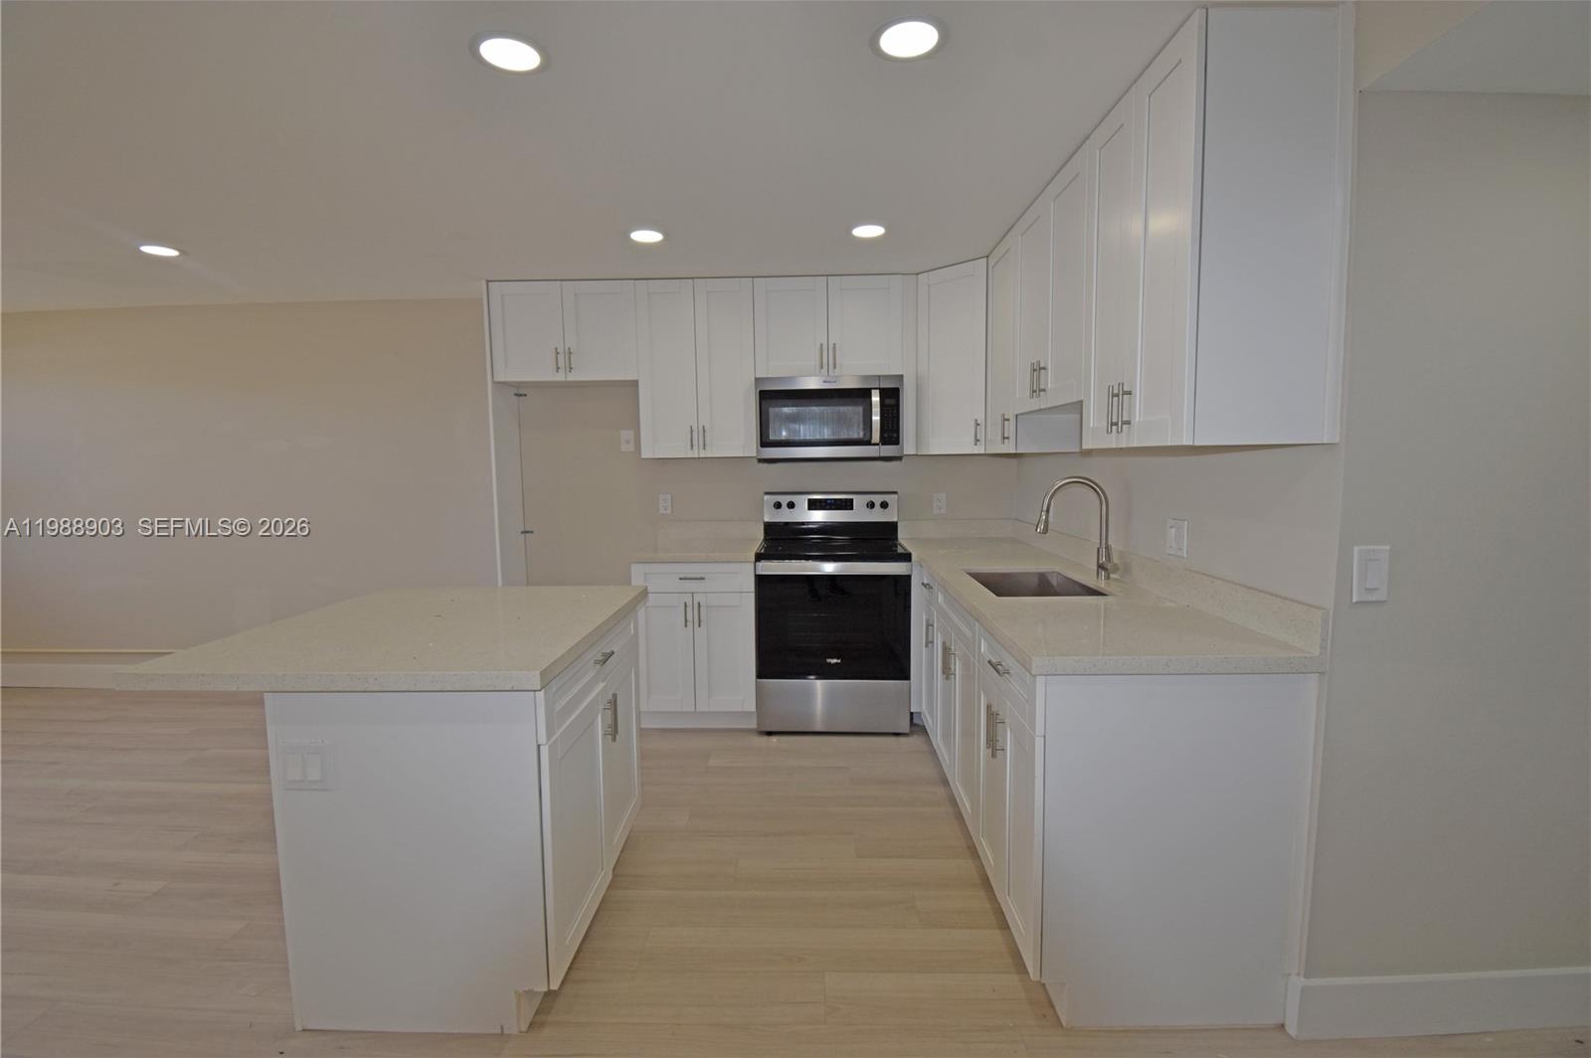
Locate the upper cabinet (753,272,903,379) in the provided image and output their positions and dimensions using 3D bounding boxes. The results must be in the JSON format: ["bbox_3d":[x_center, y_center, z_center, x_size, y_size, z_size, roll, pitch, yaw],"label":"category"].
[{"bbox_3d":[0.173,-1.058,3.587,0.763,0.500,0.323,-1,6,2],"label":"upper cabinet"}]

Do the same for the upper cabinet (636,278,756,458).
[{"bbox_3d":[-0.513,-0.847,3.628,0.609,0.908,0.323,-1,6,2],"label":"upper cabinet"}]

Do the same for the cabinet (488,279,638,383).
[{"bbox_3d":[-1.206,-1.049,3.627,0.755,0.500,0.323,-1,6,2],"label":"cabinet"}]

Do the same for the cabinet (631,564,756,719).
[{"bbox_3d":[-0.490,0.581,3.630,0.594,0.878,0.609,-1,6,2],"label":"cabinet"}]

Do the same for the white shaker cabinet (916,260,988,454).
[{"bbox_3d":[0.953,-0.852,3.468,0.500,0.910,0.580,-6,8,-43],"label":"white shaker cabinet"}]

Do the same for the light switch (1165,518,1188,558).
[{"bbox_3d":[1.200,0.029,2.094,0.010,0.116,0.116,-1,6,2],"label":"light switch"}]

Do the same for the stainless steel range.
[{"bbox_3d":[0.197,0.417,3.553,0.757,1.199,0.651,-1,6,2],"label":"stainless steel range"}]

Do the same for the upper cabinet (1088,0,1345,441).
[{"bbox_3d":[1.044,-0.680,1.718,0.323,0.908,0.567,-1,6,2],"label":"upper cabinet"}]

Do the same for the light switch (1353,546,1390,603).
[{"bbox_3d":[1.267,0.101,1.454,0.074,0.121,0.010,-1,6,2],"label":"light switch"}]

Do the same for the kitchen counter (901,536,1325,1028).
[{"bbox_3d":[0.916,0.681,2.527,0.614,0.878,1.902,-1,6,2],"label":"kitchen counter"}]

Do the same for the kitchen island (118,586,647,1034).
[{"bbox_3d":[-1.095,0.740,2.112,1.007,0.905,1.016,-1,6,2],"label":"kitchen island"}]

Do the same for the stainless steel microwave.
[{"bbox_3d":[0.182,-0.584,3.605,0.758,0.433,0.420,-1,6,2],"label":"stainless steel microwave"}]

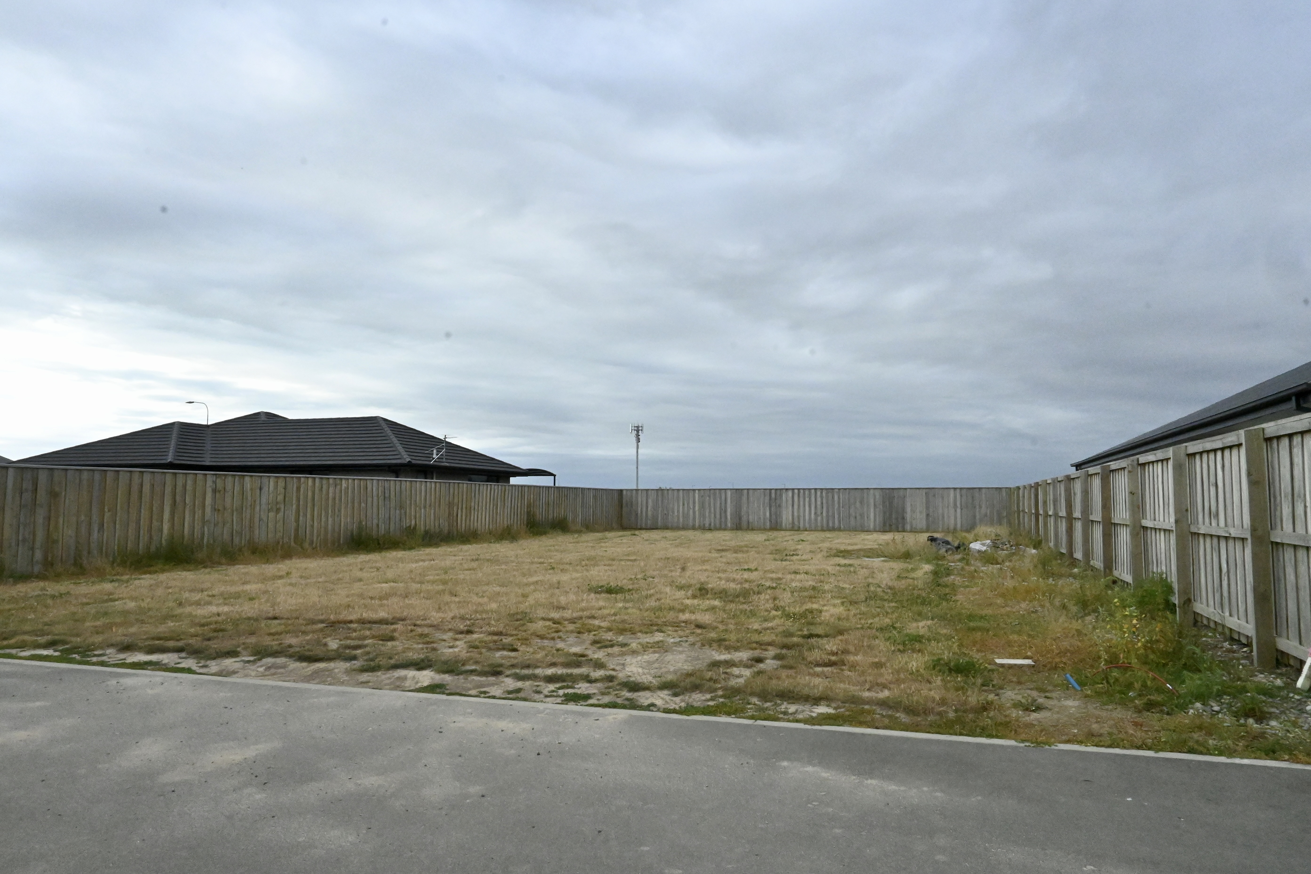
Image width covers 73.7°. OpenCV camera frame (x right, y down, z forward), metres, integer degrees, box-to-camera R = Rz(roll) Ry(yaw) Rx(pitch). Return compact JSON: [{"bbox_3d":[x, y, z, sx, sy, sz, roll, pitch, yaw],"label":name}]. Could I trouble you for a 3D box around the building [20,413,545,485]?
[{"bbox_3d":[-14.004,1.339,35.614,16.400,5.100,13.800,-1,-5,18],"label":"building"}]

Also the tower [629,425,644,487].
[{"bbox_3d":[-4.668,7.026,216.797,3.350,21.000,3.350,0,-4,0],"label":"tower"}]

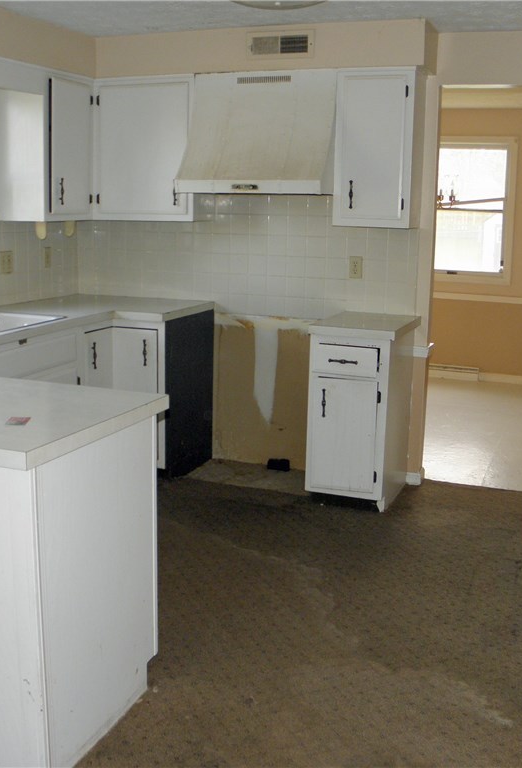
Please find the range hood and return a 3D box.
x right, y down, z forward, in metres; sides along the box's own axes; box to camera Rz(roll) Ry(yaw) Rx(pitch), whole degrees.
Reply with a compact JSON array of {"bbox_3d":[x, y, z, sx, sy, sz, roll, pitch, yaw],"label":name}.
[{"bbox_3d":[0.017,-1.282,4.269,0.779,0.603,0.572,6,13,21],"label":"range hood"}]

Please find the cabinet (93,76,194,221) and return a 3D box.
[{"bbox_3d":[-0.608,-1.302,4.657,0.663,0.755,0.314,6,13,21],"label":"cabinet"}]

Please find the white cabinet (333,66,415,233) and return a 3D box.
[{"bbox_3d":[0.605,-1.175,4.196,0.387,0.755,0.314,6,13,21],"label":"white cabinet"}]

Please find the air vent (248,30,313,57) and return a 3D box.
[{"bbox_3d":[0.099,-1.699,4.152,0.355,0.128,0.030,6,13,21],"label":"air vent"}]

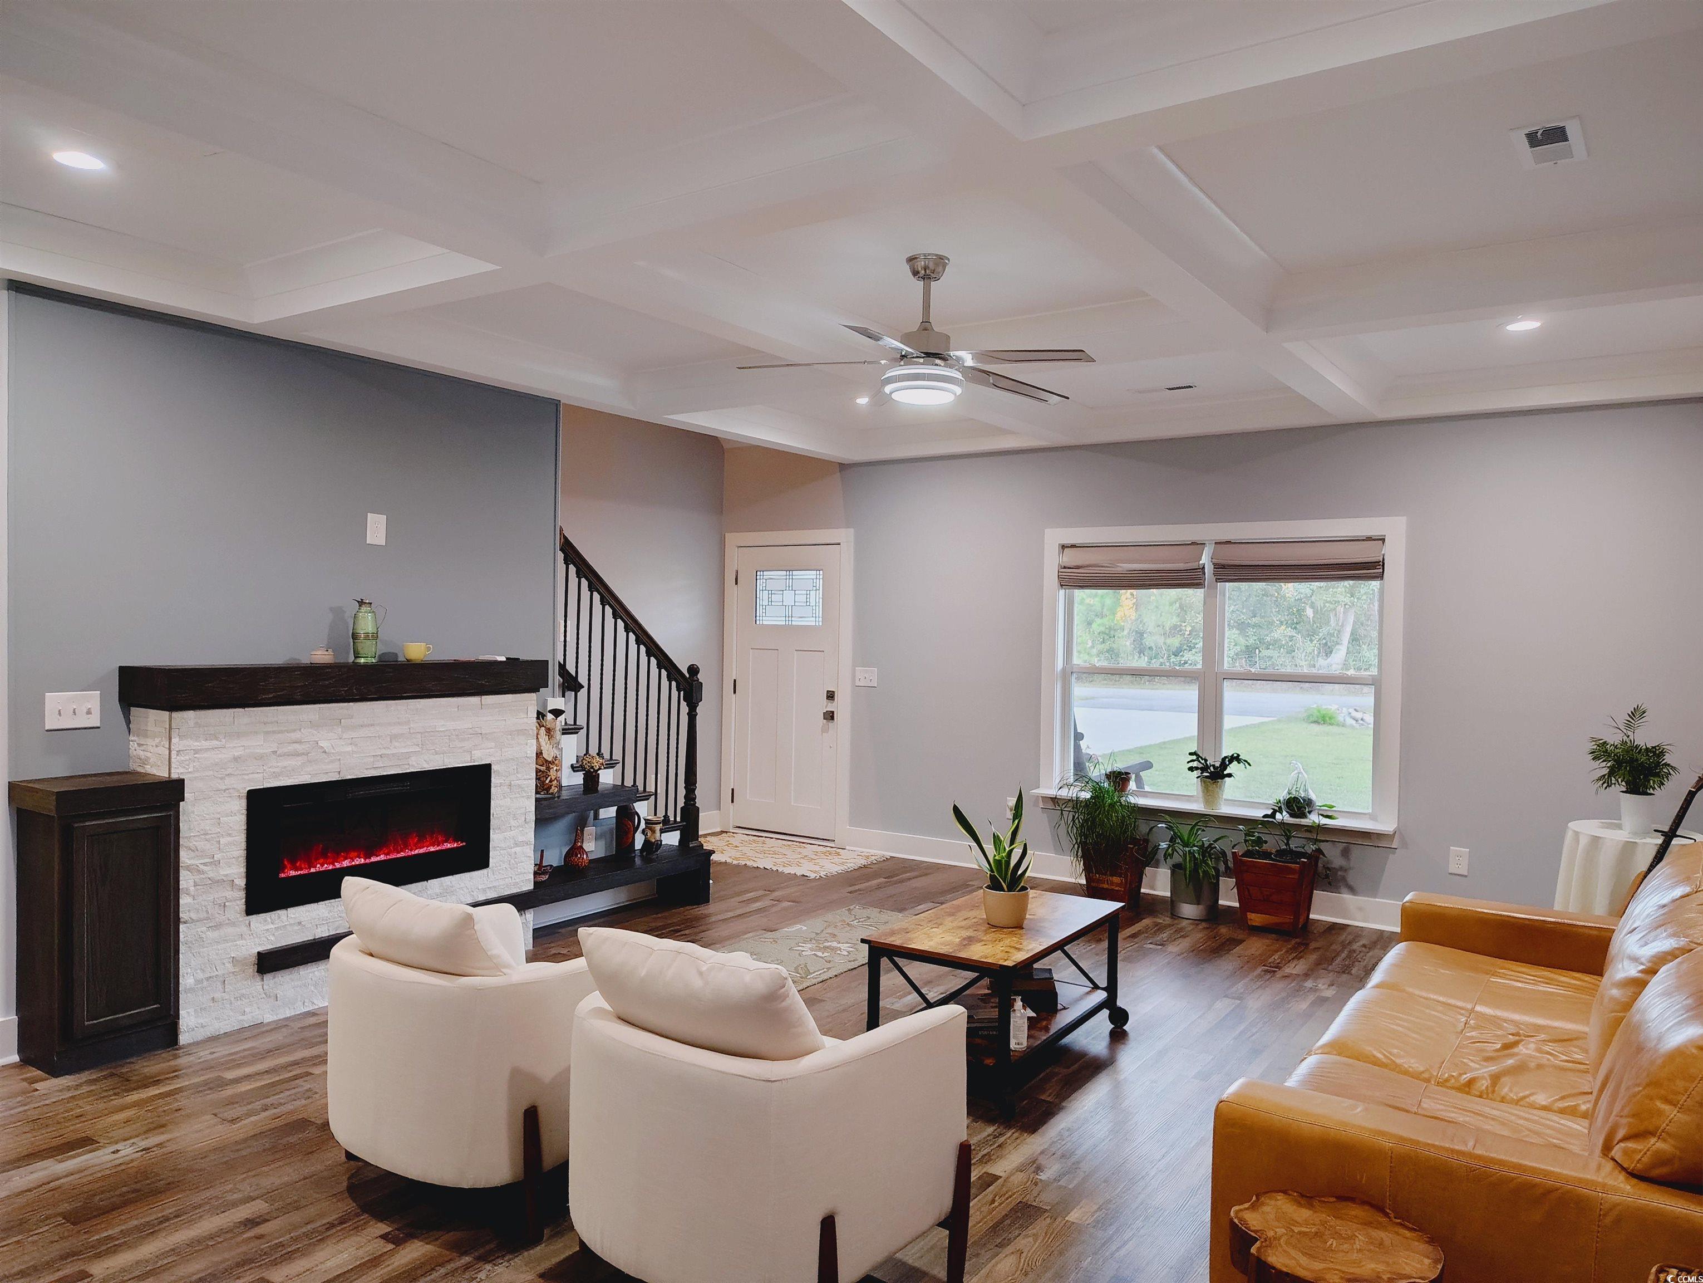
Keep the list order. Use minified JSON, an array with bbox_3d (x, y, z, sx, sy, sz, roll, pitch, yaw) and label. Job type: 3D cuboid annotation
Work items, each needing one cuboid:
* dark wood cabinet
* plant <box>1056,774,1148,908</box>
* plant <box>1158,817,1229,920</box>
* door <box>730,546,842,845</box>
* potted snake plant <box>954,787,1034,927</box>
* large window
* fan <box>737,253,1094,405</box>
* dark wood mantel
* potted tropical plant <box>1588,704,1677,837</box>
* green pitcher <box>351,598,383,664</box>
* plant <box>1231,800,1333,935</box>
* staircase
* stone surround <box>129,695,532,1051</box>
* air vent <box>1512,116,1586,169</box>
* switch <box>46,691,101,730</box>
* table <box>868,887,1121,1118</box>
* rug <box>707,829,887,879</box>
[{"bbox_3d":[-2.600,0.953,4.071,0.359,0.949,0.404,2,1,34],"label":"dark wood cabinet"},{"bbox_3d":[1.434,1.100,6.705,0.470,0.729,0.420,2,1,34],"label":"plant"},{"bbox_3d":[1.835,1.188,6.279,0.350,0.520,0.340,2,1,35],"label":"plant"},{"bbox_3d":[-0.450,0.342,8.370,0.908,2.028,0.045,2,1,34],"label":"door"},{"bbox_3d":[0.512,0.768,4.229,0.285,0.473,0.250,1,1,7],"label":"potted snake plant"},{"bbox_3d":[1.992,0.150,6.598,1.980,1.595,0.130,2,1,35],"label":"large window"},{"bbox_3d":[0.274,-1.054,3.982,1.250,0.470,1.250,2,1,35],"label":"fan"},{"bbox_3d":[-1.991,0.157,4.805,0.365,0.146,1.660,2,1,35],"label":"dark wood mantel"},{"bbox_3d":[3.393,0.553,5.130,0.350,0.560,0.340,2,1,35],"label":"potted tropical plant"},{"bbox_3d":[-1.970,-0.051,4.825,0.140,0.274,0.108,0,1,-37],"label":"green pitcher"},{"bbox_3d":[2.201,1.147,6.024,0.420,0.630,0.390,2,1,35],"label":"plant"},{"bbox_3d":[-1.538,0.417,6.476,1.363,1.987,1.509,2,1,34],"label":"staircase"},{"bbox_3d":[-2.048,0.829,4.879,0.314,1.194,1.619,2,1,34],"label":"stone surround"},{"bbox_3d":[1.753,-1.245,2.966,0.146,0.022,0.305,2,1,35],"label":"air vent"},{"bbox_3d":[-2.719,0.242,4.138,0.012,0.129,0.172,2,1,34],"label":"switch"},{"bbox_3d":[0.547,1.236,4.251,0.560,0.450,1.010,2,1,35],"label":"table"},{"bbox_3d":[-0.550,1.401,7.845,1.394,0.015,0.832,2,1,34],"label":"rug"}]

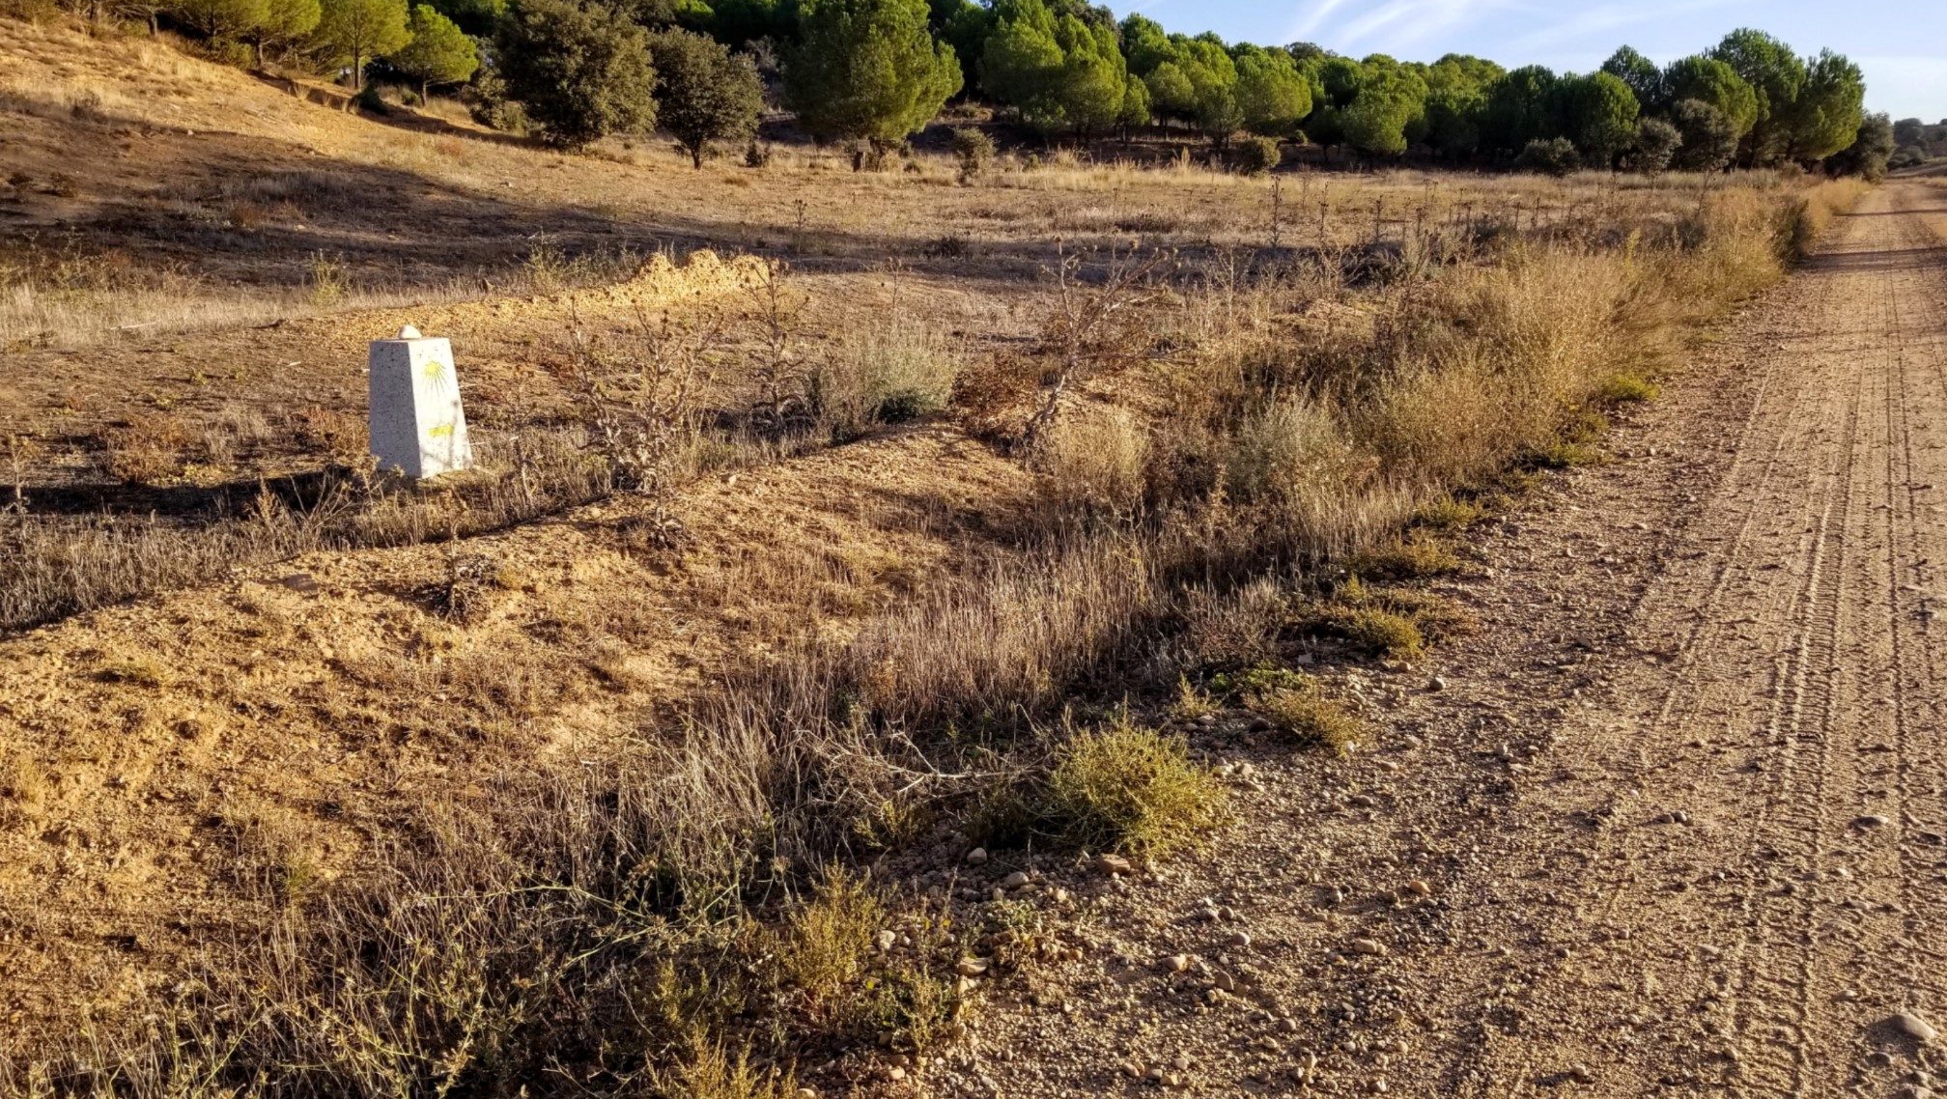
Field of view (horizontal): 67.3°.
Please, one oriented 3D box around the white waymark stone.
[{"bbox_3d":[-3.134,-0.834,8.221,0.390,0.800,0.385,7,16,26],"label":"white waymark stone"}]

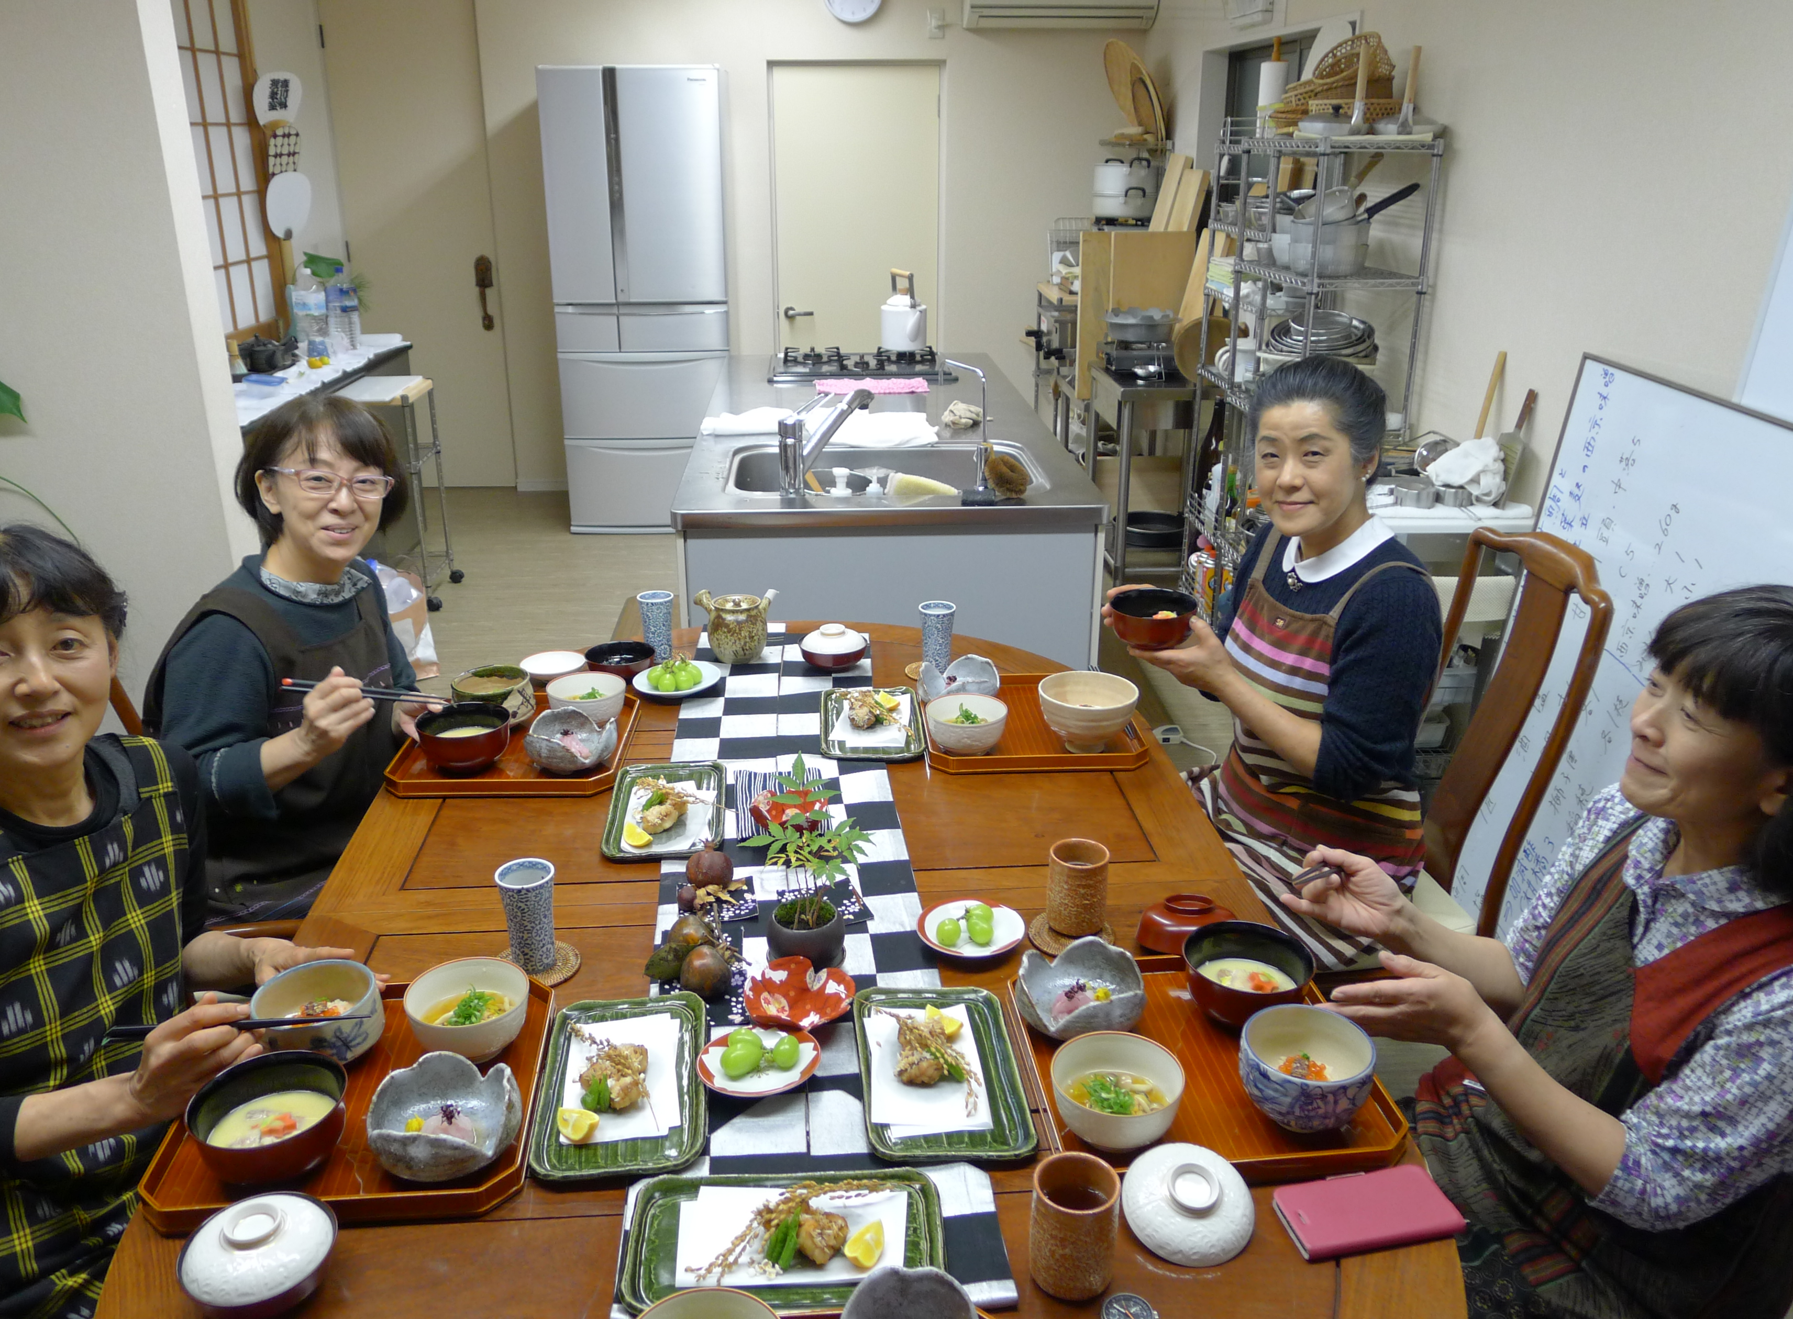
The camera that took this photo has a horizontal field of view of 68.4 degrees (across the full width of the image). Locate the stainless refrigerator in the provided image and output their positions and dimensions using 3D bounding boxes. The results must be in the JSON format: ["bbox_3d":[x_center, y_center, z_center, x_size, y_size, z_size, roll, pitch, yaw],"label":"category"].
[{"bbox_3d":[-1.045,-1.524,5.639,0.685,1.818,0.700,-1,21,-4],"label":"stainless refrigerator"}]

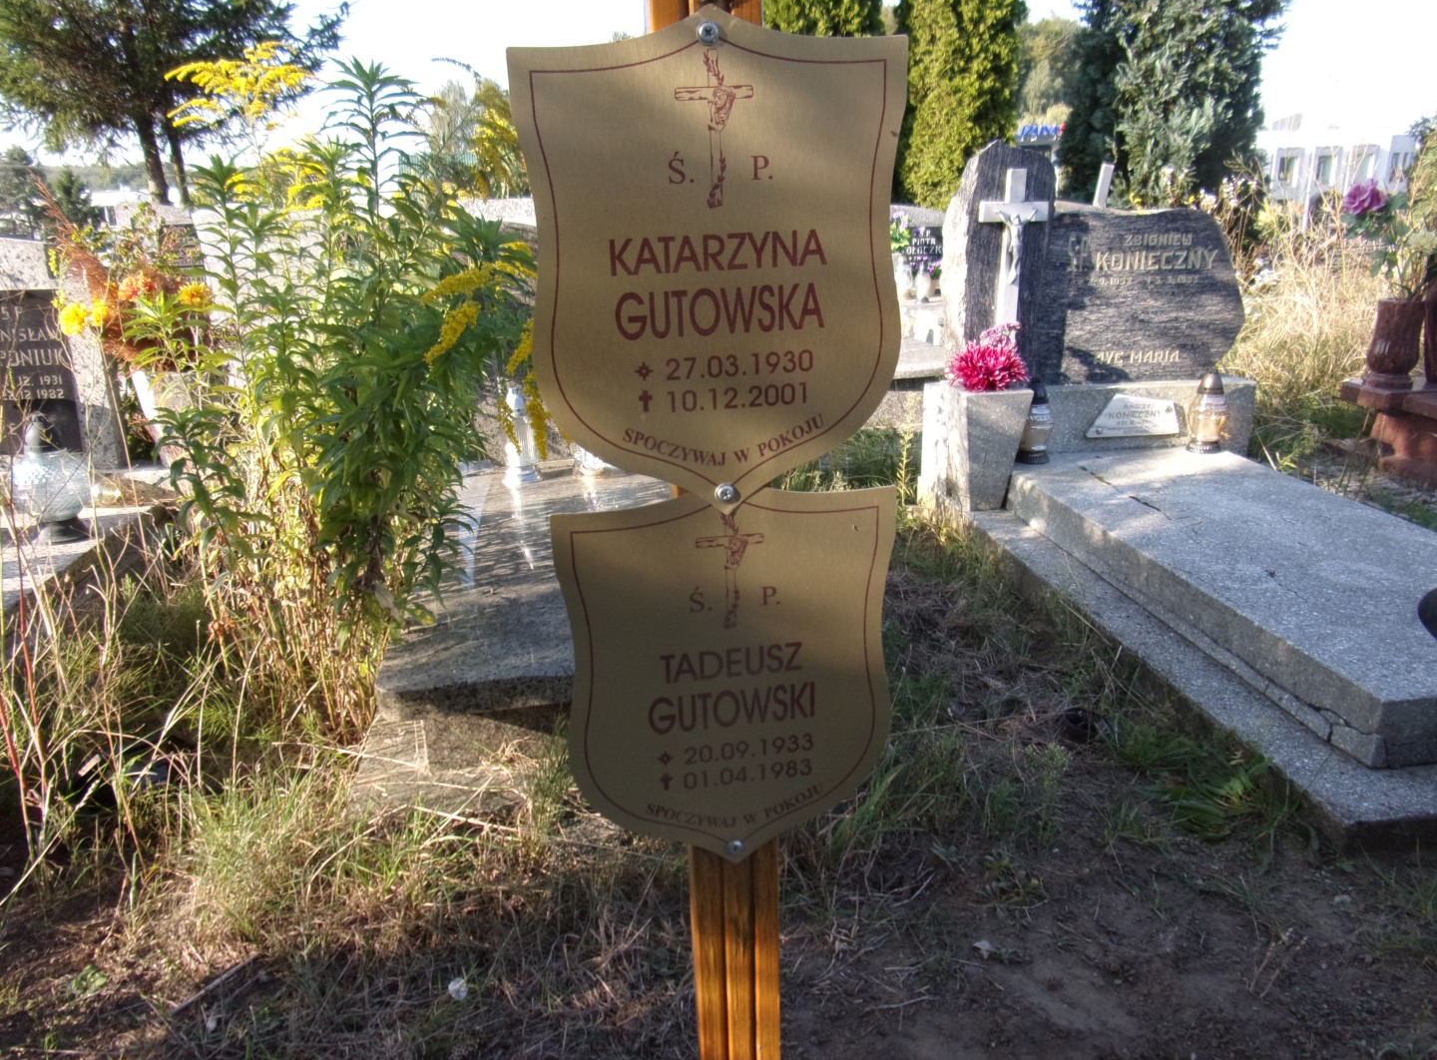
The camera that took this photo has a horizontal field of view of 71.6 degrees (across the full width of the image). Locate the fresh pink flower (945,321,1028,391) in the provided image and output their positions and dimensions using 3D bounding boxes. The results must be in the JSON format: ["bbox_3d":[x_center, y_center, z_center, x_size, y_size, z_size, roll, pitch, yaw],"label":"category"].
[{"bbox_3d":[0.732,-0.468,2.719,0.210,0.180,0.180,-3,18,-6],"label":"fresh pink flower"}]

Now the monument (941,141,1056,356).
[{"bbox_3d":[0.789,-0.734,2.809,0.277,0.667,0.128,-3,18,-6],"label":"monument"}]

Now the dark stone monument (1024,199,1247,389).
[{"bbox_3d":[1.199,-0.685,2.878,0.632,0.497,0.114,-3,18,-6],"label":"dark stone monument"}]

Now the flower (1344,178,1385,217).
[{"bbox_3d":[1.974,-1.017,3.048,0.110,0.100,0.100,-3,18,-6],"label":"flower"}]

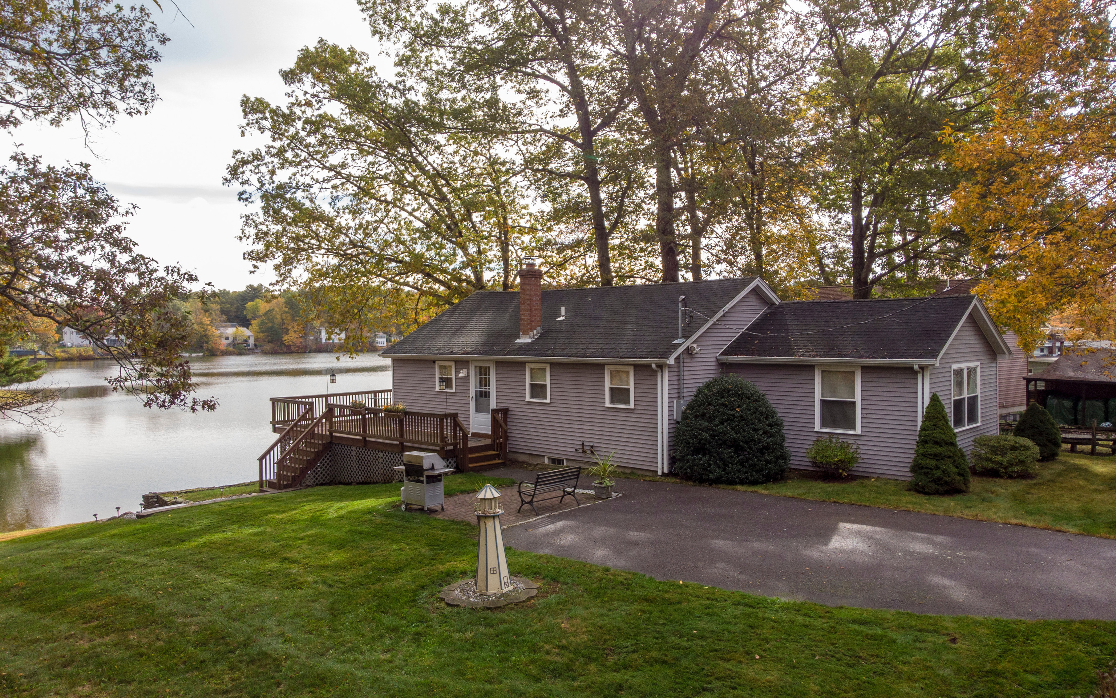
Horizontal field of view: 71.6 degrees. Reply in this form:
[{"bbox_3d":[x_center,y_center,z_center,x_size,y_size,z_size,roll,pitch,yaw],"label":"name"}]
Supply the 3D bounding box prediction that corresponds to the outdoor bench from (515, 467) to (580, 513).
[{"bbox_3d":[-0.165,2.736,15.106,0.580,0.810,1.230,1,1,43],"label":"outdoor bench"}]

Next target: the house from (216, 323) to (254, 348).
[{"bbox_3d":[-112.640,-4.563,270.000,13.200,9.000,9.500,0,1,-20],"label":"house"}]

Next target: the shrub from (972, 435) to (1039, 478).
[{"bbox_3d":[10.625,2.489,18.345,1.600,1.000,1.450,0,1,30],"label":"shrub"}]

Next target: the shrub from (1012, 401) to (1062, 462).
[{"bbox_3d":[12.901,2.167,20.739,1.300,1.570,1.300,0,1,32],"label":"shrub"}]

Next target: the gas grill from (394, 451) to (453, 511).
[{"bbox_3d":[-2.627,2.606,15.532,1.340,1.130,0.570,1,1,39],"label":"gas grill"}]

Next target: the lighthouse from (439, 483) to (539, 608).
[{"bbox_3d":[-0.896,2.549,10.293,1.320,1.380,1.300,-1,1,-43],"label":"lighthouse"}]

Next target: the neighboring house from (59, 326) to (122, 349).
[{"bbox_3d":[-147.928,-3.589,245.000,18.500,7.200,9.000,-1,1,-45],"label":"neighboring house"}]

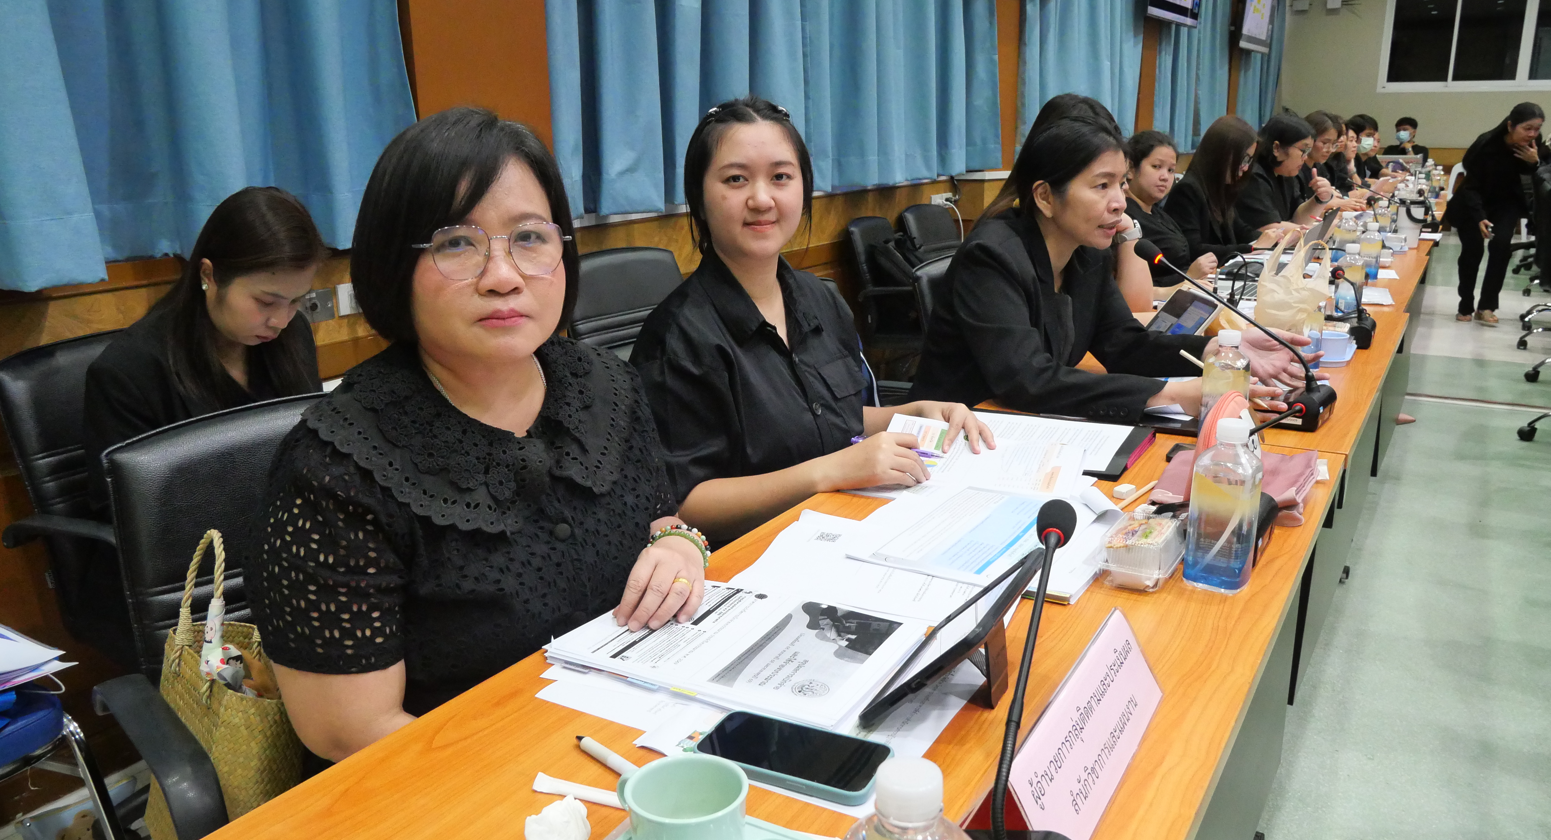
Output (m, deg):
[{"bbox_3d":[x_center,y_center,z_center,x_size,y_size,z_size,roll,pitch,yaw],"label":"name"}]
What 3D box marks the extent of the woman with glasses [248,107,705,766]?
[{"bbox_3d":[-0.237,0.355,1.006,0.510,1.280,0.640,-12,19,-33],"label":"woman with glasses"}]

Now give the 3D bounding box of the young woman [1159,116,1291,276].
[{"bbox_3d":[1.649,-0.449,3.759,0.650,1.260,0.490,9,19,33],"label":"young woman"}]

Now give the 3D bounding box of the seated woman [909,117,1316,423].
[{"bbox_3d":[0.571,0.065,2.015,0.800,1.260,0.520,9,19,33],"label":"seated woman"}]

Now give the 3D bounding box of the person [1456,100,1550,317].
[{"bbox_3d":[4.447,-1.254,6.324,0.450,1.310,0.520,-10,18,-30],"label":"person"}]

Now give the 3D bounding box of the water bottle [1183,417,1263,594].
[{"bbox_3d":[0.506,0.089,1.147,0.067,0.186,0.067,9,19,33],"label":"water bottle"}]

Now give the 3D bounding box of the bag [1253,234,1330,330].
[{"bbox_3d":[1.240,-0.331,2.486,0.190,0.240,0.150,9,19,33],"label":"bag"}]

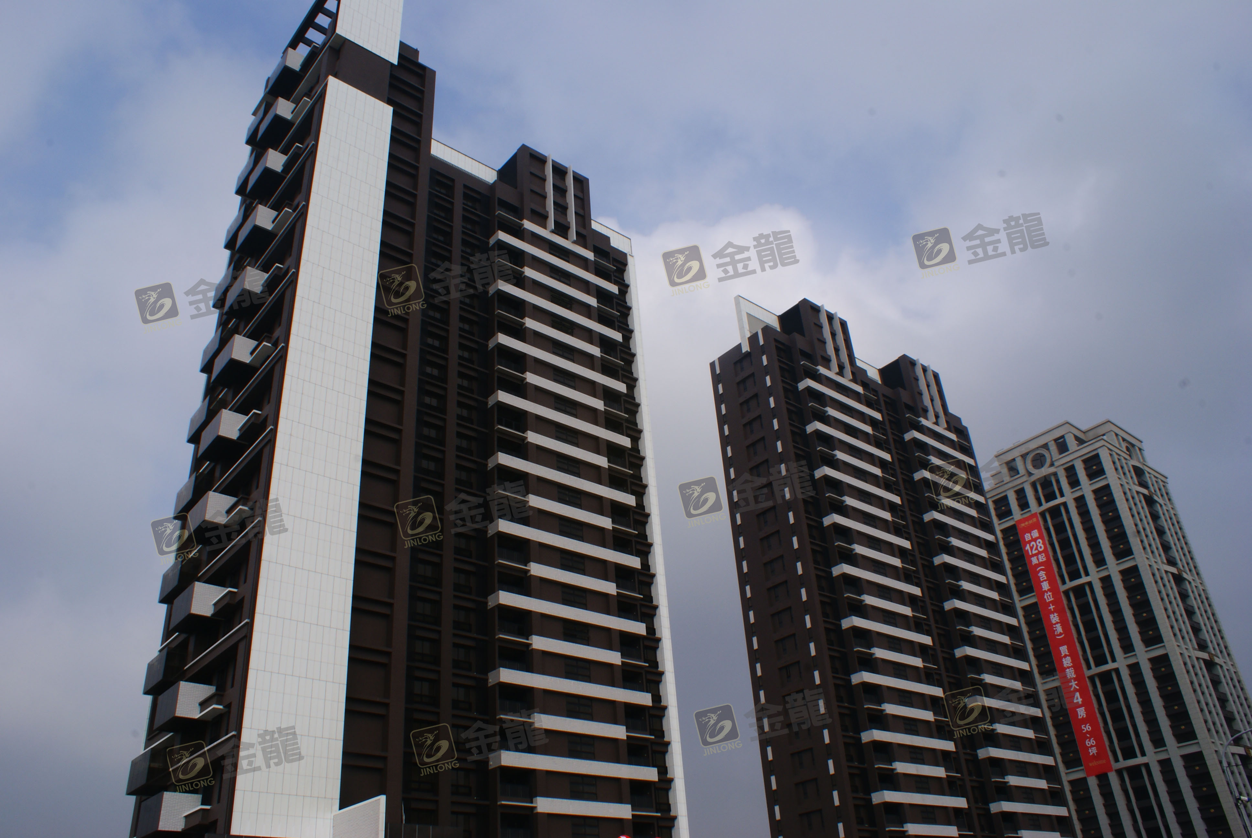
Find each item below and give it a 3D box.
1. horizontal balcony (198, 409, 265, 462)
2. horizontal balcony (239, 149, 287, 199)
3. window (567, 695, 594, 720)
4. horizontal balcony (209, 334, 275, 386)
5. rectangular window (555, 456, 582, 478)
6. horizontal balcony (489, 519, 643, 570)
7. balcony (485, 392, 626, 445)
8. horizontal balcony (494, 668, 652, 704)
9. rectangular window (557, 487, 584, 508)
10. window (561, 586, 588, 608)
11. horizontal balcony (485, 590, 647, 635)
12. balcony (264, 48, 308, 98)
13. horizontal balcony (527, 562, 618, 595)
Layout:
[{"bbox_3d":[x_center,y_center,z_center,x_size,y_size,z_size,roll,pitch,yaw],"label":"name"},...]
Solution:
[{"bbox_3d":[-27.971,1.431,65.661,2.200,2.080,3.950,21,-40,-36],"label":"horizontal balcony"},{"bbox_3d":[-29.928,-20.308,78.904,1.900,2.080,3.950,21,-40,-36],"label":"horizontal balcony"},{"bbox_3d":[-3.754,23.432,75.775,2.616,1.800,0.200,21,-40,-36],"label":"window"},{"bbox_3d":[-29.672,-4.216,71.959,2.304,2.176,4.032,20,-38,-36],"label":"horizontal balcony"},{"bbox_3d":[-5.461,4.663,89.470,2.784,1.760,0.192,20,-38,-36],"label":"rectangular window"},{"bbox_3d":[-5.298,11.932,86.865,16.635,1.073,1.690,21,-39,-37],"label":"horizontal balcony"},{"bbox_3d":[-6.002,0.538,89.469,15.653,1.107,1.600,21,-40,-36],"label":"balcony"},{"bbox_3d":[-4.174,22.091,76.355,15.437,1.018,1.600,21,-40,-36],"label":"horizontal balcony"},{"bbox_3d":[-5.224,7.477,87.865,2.752,1.728,0.192,20,-38,-36],"label":"rectangular window"},{"bbox_3d":[-4.548,15.905,83.022,2.752,1.760,0.192,20,-38,-36],"label":"window"},{"bbox_3d":[-4.828,17.272,81.789,15.904,1.088,1.984,20,-38,-36],"label":"horizontal balcony"},{"bbox_3d":[-30.684,-31.238,85.521,1.900,2.080,3.950,21,-40,-36],"label":"balcony"},{"bbox_3d":[-4.500,13.927,80.943,9.284,1.109,0.650,21,-40,-36],"label":"horizontal balcony"}]

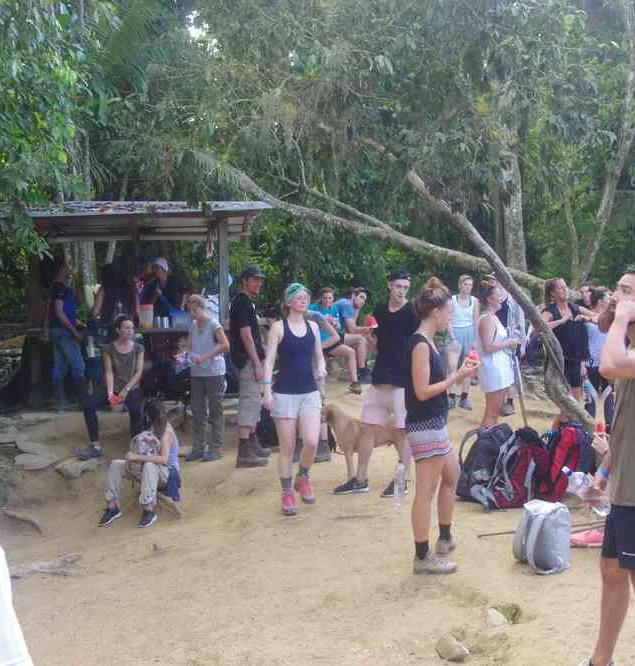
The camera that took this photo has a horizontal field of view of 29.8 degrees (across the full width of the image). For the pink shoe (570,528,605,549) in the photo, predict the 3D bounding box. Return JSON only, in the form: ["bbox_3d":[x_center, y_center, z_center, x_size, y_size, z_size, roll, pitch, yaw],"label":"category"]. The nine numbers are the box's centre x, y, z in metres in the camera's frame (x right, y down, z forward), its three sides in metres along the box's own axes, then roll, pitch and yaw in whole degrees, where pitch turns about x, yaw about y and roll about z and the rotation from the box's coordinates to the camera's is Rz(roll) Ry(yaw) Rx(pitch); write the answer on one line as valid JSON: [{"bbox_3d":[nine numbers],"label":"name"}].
[{"bbox_3d":[1.670,1.265,7.350,0.270,0.120,0.105,0,2,-3],"label":"pink shoe"}]

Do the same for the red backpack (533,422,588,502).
[{"bbox_3d":[1.830,0.964,8.950,0.360,0.570,0.320,2,3,37],"label":"red backpack"}]

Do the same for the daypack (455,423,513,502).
[{"bbox_3d":[1.260,0.980,9.000,0.300,0.500,0.310,13,2,17],"label":"daypack"}]

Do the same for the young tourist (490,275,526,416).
[{"bbox_3d":[2.290,0.130,14.500,0.500,1.710,0.360,1,2,30],"label":"young tourist"}]

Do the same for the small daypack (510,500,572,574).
[{"bbox_3d":[1.267,1.148,6.750,0.250,0.400,0.300,1,2,21],"label":"small daypack"}]

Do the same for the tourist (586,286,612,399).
[{"bbox_3d":[2.720,0.370,11.500,0.450,1.580,0.340,1,2,30],"label":"tourist"}]

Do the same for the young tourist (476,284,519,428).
[{"bbox_3d":[1.685,0.333,11.050,0.380,1.620,0.430,0,2,-7],"label":"young tourist"}]

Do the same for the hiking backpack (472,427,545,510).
[{"bbox_3d":[1.422,0.988,8.700,0.380,0.570,0.330,7,0,-30],"label":"hiking backpack"}]

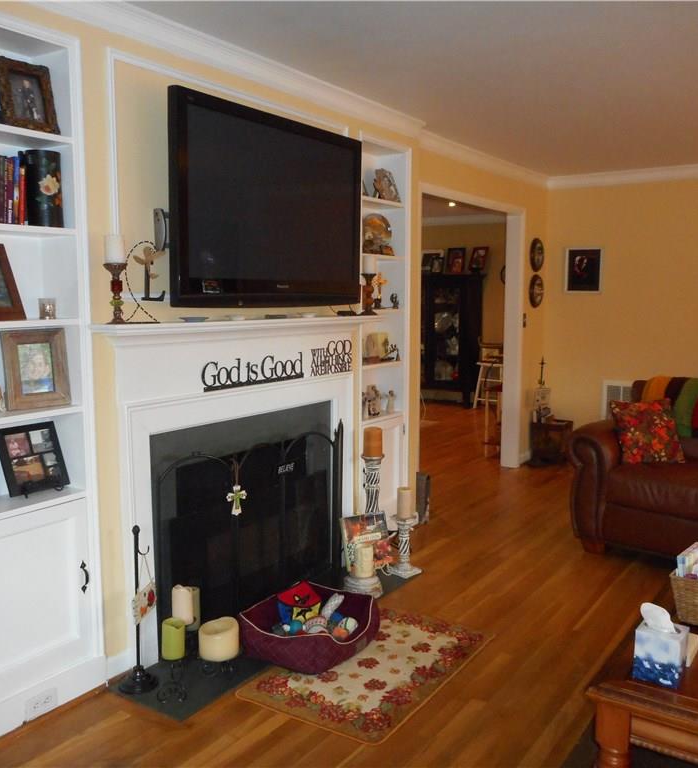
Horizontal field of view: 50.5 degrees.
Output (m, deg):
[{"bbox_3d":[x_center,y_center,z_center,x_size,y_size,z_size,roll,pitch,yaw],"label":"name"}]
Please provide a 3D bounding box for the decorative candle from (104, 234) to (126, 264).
[{"bbox_3d":[-0.815,-0.465,2.574,0.074,0.105,0.074,5,8,35],"label":"decorative candle"}]

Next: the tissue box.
[{"bbox_3d":[0.822,0.704,1.944,0.108,0.125,0.106,4,8,34],"label":"tissue box"}]

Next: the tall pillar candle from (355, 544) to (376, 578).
[{"bbox_3d":[0.077,0.856,3.575,0.083,0.150,0.083,4,8,34],"label":"tall pillar candle"}]

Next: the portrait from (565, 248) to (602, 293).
[{"bbox_3d":[2.015,-0.976,6.363,0.305,0.375,0.025,4,8,34],"label":"portrait"}]

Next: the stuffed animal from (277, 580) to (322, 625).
[{"bbox_3d":[-0.209,0.945,3.155,0.155,0.160,0.140,-3,7,-25],"label":"stuffed animal"}]

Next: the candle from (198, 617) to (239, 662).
[{"bbox_3d":[-0.514,0.995,2.901,0.160,0.125,0.160,0,7,-2],"label":"candle"}]

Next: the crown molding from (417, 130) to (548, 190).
[{"bbox_3d":[1.090,-1.622,5.480,0.062,0.065,2.399,5,8,35],"label":"crown molding"}]

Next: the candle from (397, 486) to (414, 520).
[{"bbox_3d":[0.295,0.623,3.843,0.079,0.150,0.079,4,8,34],"label":"candle"}]

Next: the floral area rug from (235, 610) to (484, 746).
[{"bbox_3d":[0.108,1.087,2.907,0.602,0.010,0.955,4,8,34],"label":"floral area rug"}]

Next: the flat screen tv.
[{"bbox_3d":[-0.312,-0.740,3.212,0.080,0.792,1.190,5,8,35],"label":"flat screen tv"}]

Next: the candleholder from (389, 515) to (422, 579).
[{"bbox_3d":[0.296,0.839,3.868,0.130,0.288,0.130,6,9,44],"label":"candleholder"}]

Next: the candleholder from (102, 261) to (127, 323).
[{"bbox_3d":[-0.817,-0.316,2.590,0.082,0.210,0.082,5,8,35],"label":"candleholder"}]

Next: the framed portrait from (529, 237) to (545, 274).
[{"bbox_3d":[1.611,-1.101,6.328,0.030,0.289,0.260,5,8,35],"label":"framed portrait"}]

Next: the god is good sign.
[{"bbox_3d":[-0.287,-0.097,3.423,0.025,0.163,1.070,4,8,34],"label":"god is good sign"}]

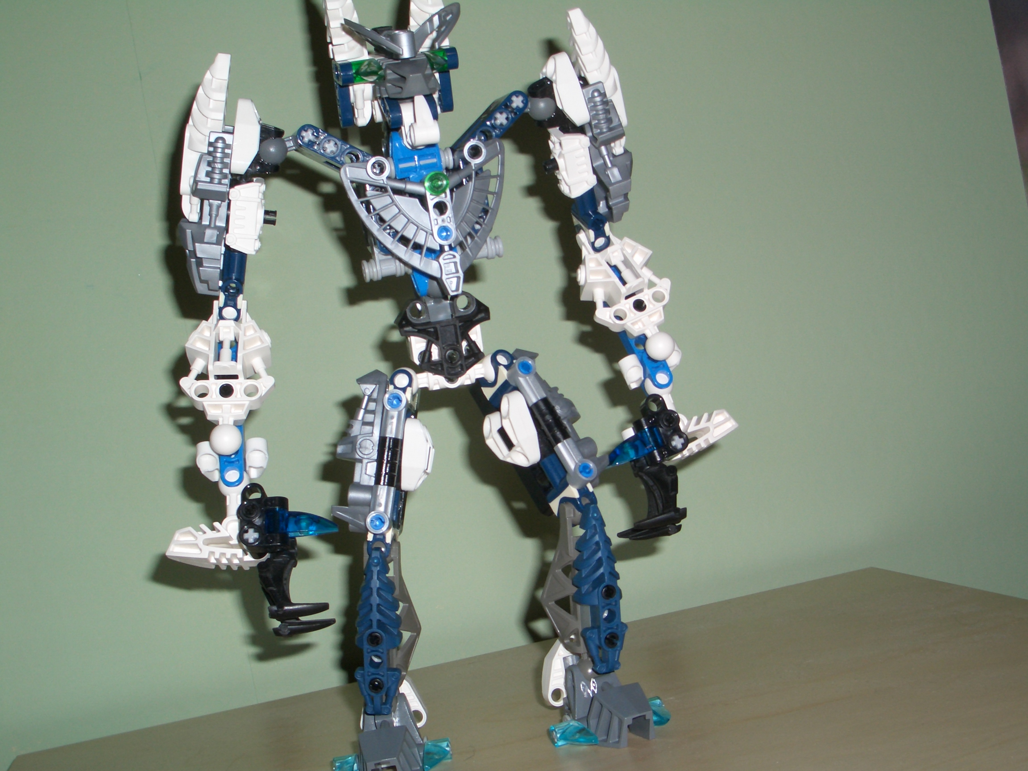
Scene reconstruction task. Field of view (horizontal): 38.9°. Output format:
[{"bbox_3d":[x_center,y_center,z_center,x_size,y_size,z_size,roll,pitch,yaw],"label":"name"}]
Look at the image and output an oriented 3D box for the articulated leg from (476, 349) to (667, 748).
[{"bbox_3d":[0.019,0.054,0.480,0.043,0.133,0.052,-10,0,-14],"label":"articulated leg"}]

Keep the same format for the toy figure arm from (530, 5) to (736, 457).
[{"bbox_3d":[0.041,-0.053,0.498,0.045,0.154,0.040,-11,0,-18],"label":"toy figure arm"}]

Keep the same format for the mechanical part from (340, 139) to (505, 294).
[{"bbox_3d":[-0.027,-0.054,0.466,0.053,0.046,0.025,-10,0,-13],"label":"mechanical part"}]

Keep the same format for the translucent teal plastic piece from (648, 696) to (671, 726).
[{"bbox_3d":[0.044,0.107,0.476,0.009,0.009,0.021,-10,0,-15],"label":"translucent teal plastic piece"}]

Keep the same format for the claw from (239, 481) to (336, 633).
[{"bbox_3d":[-0.073,0.056,0.463,0.031,0.048,0.022,-1,0,-3],"label":"claw"}]

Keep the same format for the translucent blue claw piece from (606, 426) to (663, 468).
[{"bbox_3d":[0.041,0.020,0.484,0.023,0.009,0.008,-17,0,-28],"label":"translucent blue claw piece"}]

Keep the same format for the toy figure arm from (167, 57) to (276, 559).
[{"bbox_3d":[-0.094,-0.023,0.471,0.036,0.163,0.040,-2,0,-8],"label":"toy figure arm"}]

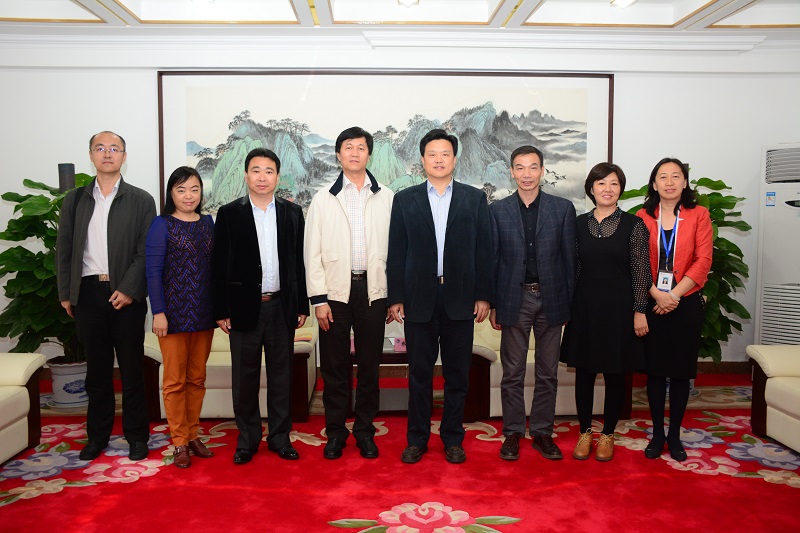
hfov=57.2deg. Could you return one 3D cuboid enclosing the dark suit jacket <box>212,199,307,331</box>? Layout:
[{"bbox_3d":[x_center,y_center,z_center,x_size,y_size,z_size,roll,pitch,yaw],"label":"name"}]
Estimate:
[{"bbox_3d":[-0.747,-0.021,3.900,0.527,0.729,0.290,-1,4,-12],"label":"dark suit jacket"}]

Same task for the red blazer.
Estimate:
[{"bbox_3d":[1.461,-0.086,3.930,0.420,0.509,0.290,2,4,22],"label":"red blazer"}]

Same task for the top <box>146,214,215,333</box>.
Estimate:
[{"bbox_3d":[-1.151,0.037,3.880,0.410,0.635,0.260,-1,4,-20],"label":"top"}]

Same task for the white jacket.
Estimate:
[{"bbox_3d":[-0.244,-0.159,3.940,0.532,0.736,0.300,0,4,-5],"label":"white jacket"}]

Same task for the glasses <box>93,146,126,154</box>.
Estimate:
[{"bbox_3d":[-1.535,-0.611,3.860,0.145,0.043,0.135,-1,4,-18],"label":"glasses"}]

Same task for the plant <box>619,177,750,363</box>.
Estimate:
[{"bbox_3d":[2.010,0.120,5.170,0.950,1.530,0.880,1,4,10],"label":"plant"}]

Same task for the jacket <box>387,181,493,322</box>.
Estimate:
[{"bbox_3d":[0.208,-0.079,3.870,0.560,0.750,0.300,0,4,2],"label":"jacket"}]

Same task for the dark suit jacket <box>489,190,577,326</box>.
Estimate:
[{"bbox_3d":[0.703,-0.043,3.935,0.488,0.730,0.290,0,4,7],"label":"dark suit jacket"}]

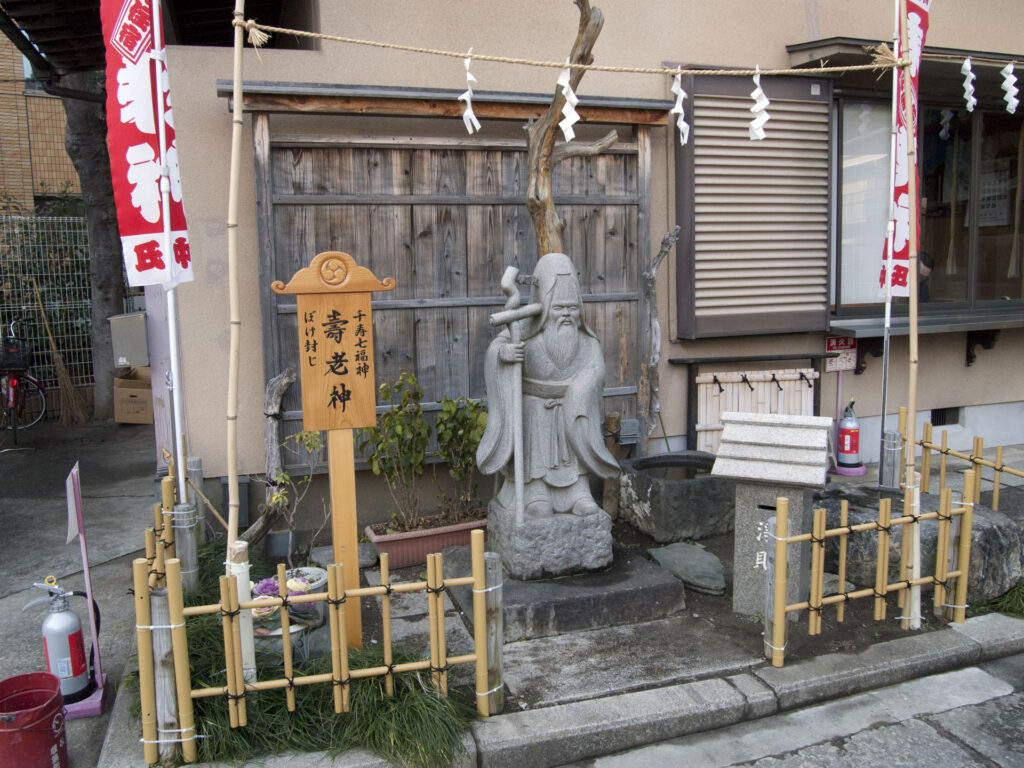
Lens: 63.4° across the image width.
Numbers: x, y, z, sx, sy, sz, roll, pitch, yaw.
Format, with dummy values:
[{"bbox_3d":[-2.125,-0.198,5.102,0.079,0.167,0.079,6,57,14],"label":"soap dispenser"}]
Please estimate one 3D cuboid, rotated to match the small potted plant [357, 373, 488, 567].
[{"bbox_3d":[-0.508,0.483,4.952,0.810,1.100,0.360,-4,7,-24],"label":"small potted plant"}]

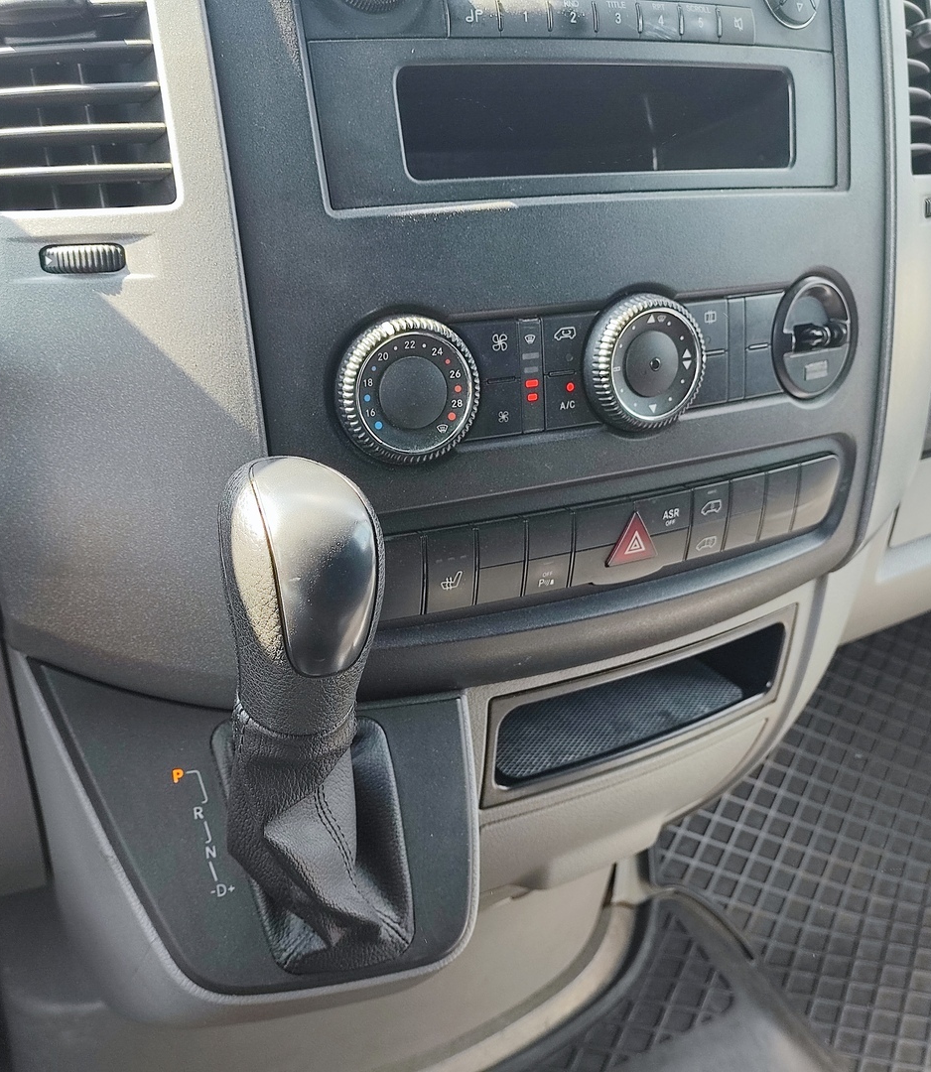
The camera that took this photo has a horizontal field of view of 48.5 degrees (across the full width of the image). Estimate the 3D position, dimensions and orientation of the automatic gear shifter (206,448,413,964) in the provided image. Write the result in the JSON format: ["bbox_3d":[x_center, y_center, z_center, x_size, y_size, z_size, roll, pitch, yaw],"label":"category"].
[{"bbox_3d":[-0.049,0.056,0.325,0.058,0.165,0.063,-5,31,-17],"label":"automatic gear shifter"}]

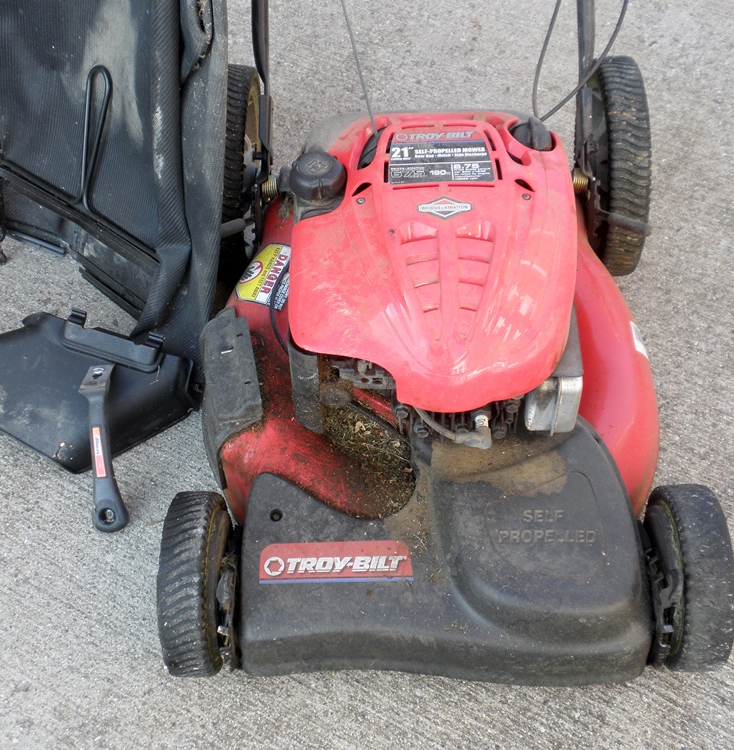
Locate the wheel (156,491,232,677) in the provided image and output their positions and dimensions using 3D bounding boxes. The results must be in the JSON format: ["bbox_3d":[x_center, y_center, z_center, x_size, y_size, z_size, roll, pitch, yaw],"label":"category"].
[{"bbox_3d":[-0.192,0.233,1.200,0.054,0.203,0.203,0,54,-1],"label":"wheel"}]

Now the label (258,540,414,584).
[{"bbox_3d":[-0.032,0.198,1.128,0.161,0.002,0.043,-1,76,1],"label":"label"}]

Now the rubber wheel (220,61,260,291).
[{"bbox_3d":[-0.187,-0.285,1.519,0.056,0.302,0.302,0,54,-1],"label":"rubber wheel"}]

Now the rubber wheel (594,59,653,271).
[{"bbox_3d":[0.342,-0.292,1.513,0.056,0.302,0.302,-2,54,2],"label":"rubber wheel"}]

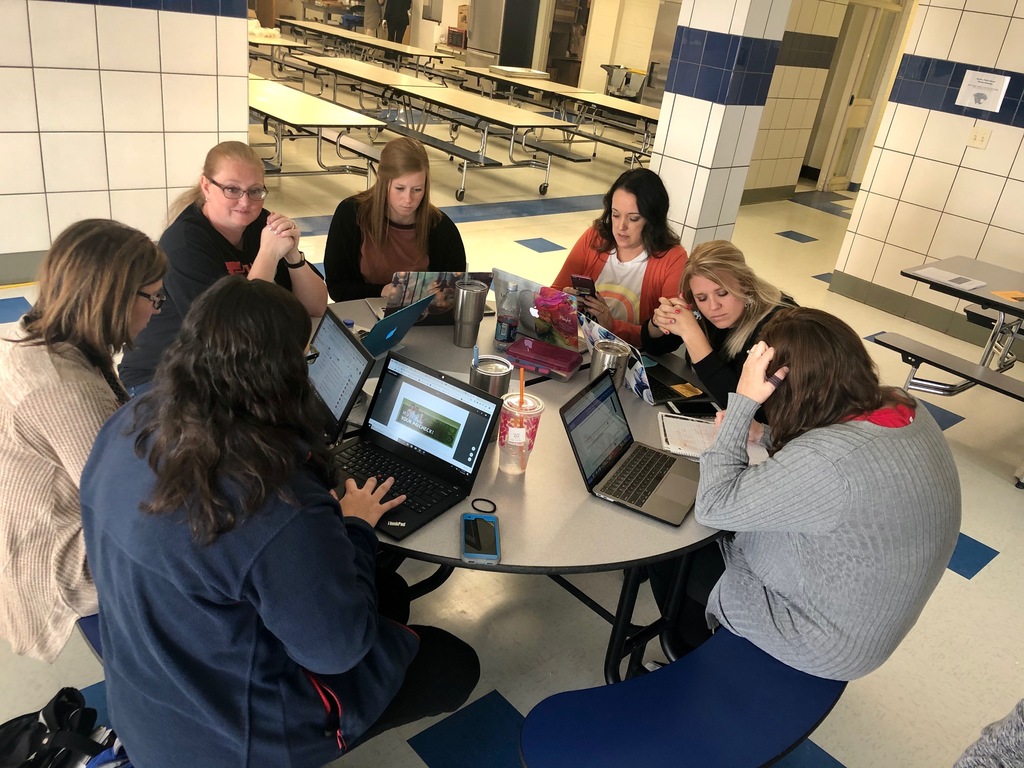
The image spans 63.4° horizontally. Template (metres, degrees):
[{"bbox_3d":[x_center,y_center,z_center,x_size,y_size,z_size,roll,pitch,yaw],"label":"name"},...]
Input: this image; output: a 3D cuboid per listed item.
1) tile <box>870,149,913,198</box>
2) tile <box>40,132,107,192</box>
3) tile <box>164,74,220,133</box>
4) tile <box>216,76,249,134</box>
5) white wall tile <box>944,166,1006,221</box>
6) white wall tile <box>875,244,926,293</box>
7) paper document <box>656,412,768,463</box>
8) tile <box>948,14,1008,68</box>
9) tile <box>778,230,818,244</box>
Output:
[{"bbox_3d":[2.660,-1.465,5.792,0.015,0.301,0.221,-15,34,-40],"label":"tile"},{"bbox_3d":[-2.302,-1.169,4.368,0.305,0.305,0.012,-14,34,-39],"label":"tile"},{"bbox_3d":[-1.765,-1.539,4.551,0.301,0.301,0.015,-14,34,-39],"label":"tile"},{"bbox_3d":[-1.610,-1.611,4.783,0.180,0.305,0.012,-14,34,-39],"label":"tile"},{"bbox_3d":[3.071,-1.248,5.494,0.012,0.302,0.304,-15,34,-40],"label":"white wall tile"},{"bbox_3d":[2.785,-0.824,5.955,0.012,0.302,0.304,-15,34,-40],"label":"white wall tile"},{"bbox_3d":[0.545,0.153,2.246,0.280,0.010,0.216,10,25,3],"label":"paper document"},{"bbox_3d":[3.005,-2.211,5.317,0.012,0.305,0.305,-15,34,-40],"label":"tile"},{"bbox_3d":[2.736,-1.405,7.938,0.304,0.008,0.304,-15,34,-40],"label":"tile"}]

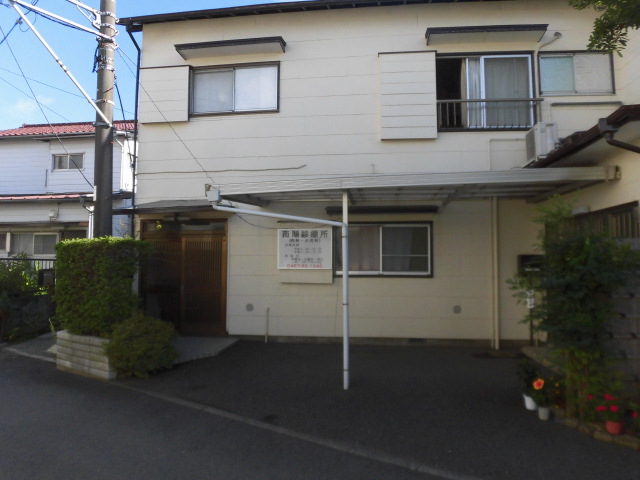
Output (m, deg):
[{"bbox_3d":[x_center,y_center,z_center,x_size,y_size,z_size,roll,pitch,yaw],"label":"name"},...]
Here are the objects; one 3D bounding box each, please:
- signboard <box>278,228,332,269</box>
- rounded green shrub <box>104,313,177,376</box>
[{"bbox_3d":[-0.261,0.162,7.994,0.980,0.730,0.060,0,-3,6],"label":"signboard"},{"bbox_3d":[-2.354,1.377,5.820,0.930,0.790,0.900,0,-4,6],"label":"rounded green shrub"}]

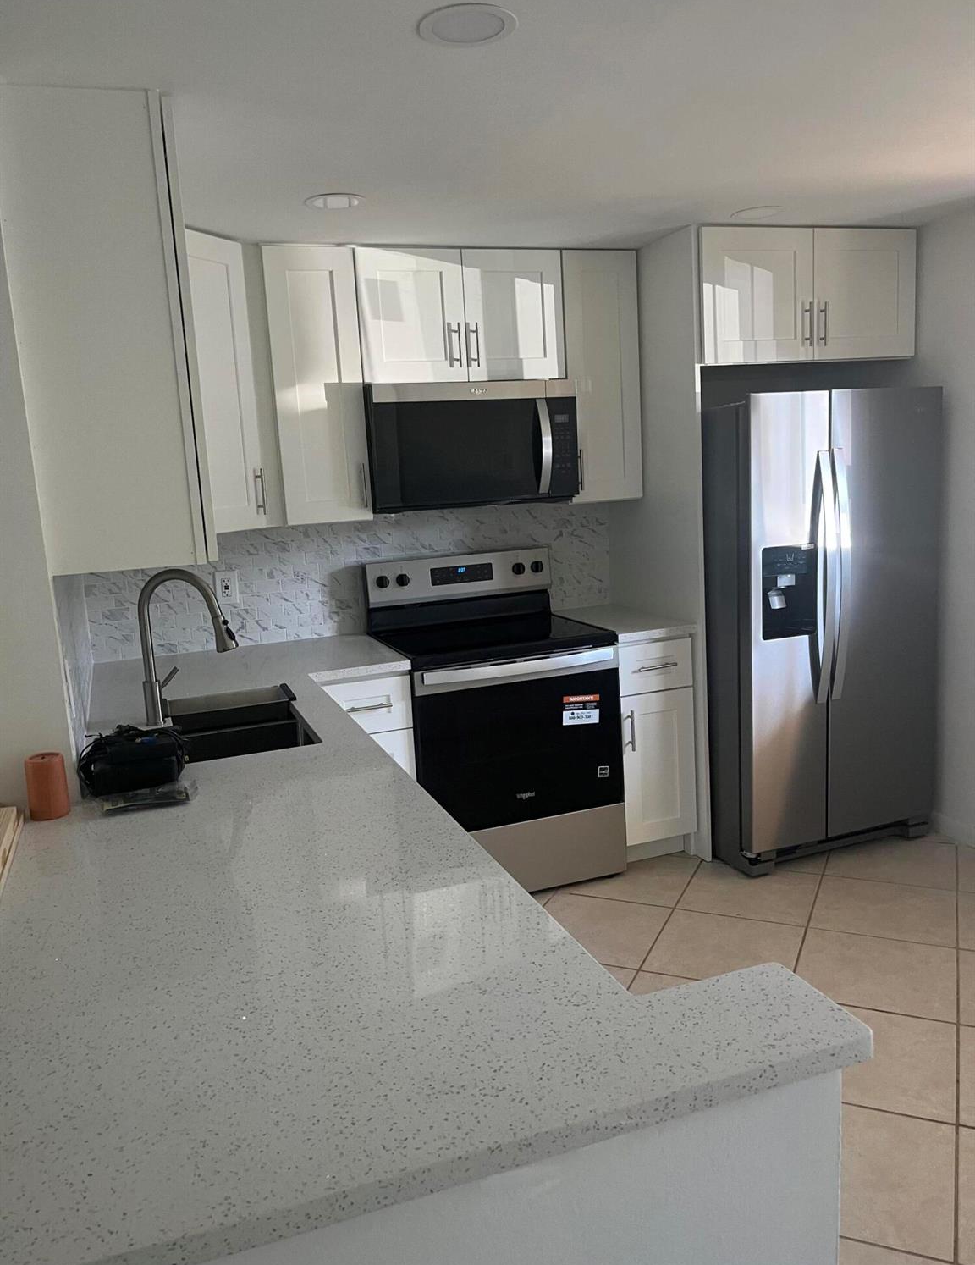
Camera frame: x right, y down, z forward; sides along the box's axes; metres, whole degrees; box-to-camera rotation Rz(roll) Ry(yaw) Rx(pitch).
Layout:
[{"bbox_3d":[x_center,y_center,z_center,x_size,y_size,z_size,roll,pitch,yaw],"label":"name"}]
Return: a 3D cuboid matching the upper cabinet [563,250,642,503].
[{"bbox_3d":[0.383,-0.970,3.800,0.308,0.910,0.330,-7,10,-19],"label":"upper cabinet"}]

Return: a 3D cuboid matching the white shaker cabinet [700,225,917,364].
[{"bbox_3d":[1.046,-1.227,3.703,0.894,0.444,0.615,-7,11,-19],"label":"white shaker cabinet"}]

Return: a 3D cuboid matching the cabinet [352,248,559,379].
[{"bbox_3d":[-0.131,-1.140,3.596,0.763,0.448,0.330,-7,11,-19],"label":"cabinet"}]

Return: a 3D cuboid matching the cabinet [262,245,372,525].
[{"bbox_3d":[-0.622,-0.854,3.469,0.305,0.910,0.325,-7,11,-19],"label":"cabinet"}]

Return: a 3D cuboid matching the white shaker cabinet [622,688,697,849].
[{"bbox_3d":[0.542,0.454,3.906,0.295,0.570,0.610,-7,11,-19],"label":"white shaker cabinet"}]

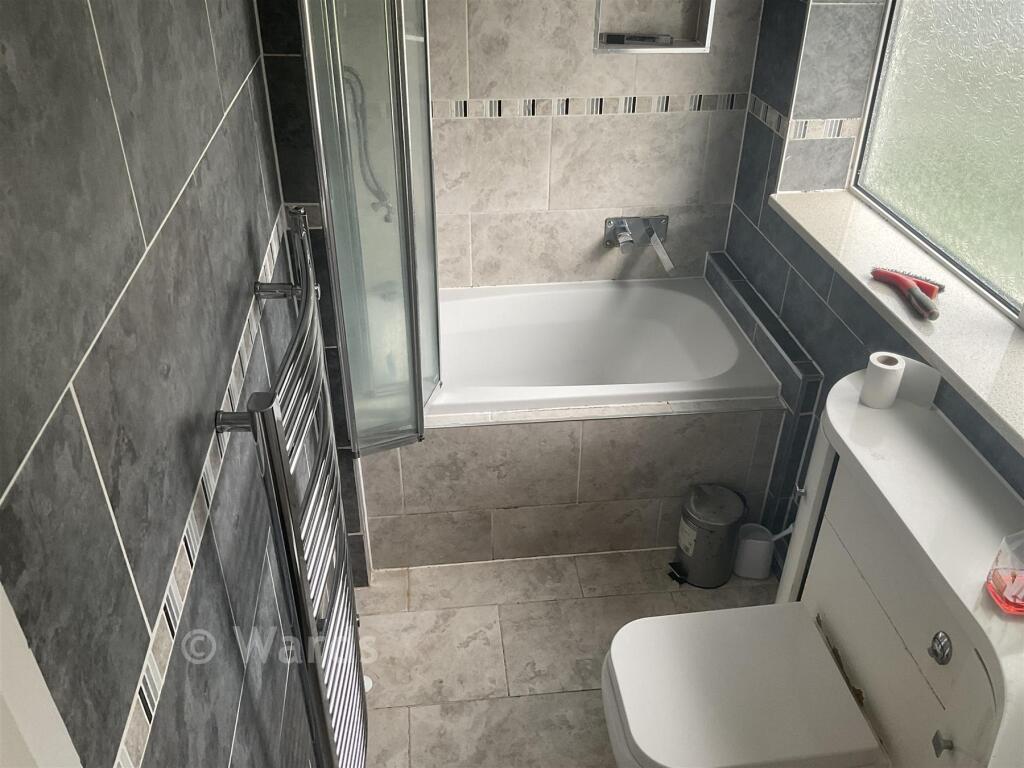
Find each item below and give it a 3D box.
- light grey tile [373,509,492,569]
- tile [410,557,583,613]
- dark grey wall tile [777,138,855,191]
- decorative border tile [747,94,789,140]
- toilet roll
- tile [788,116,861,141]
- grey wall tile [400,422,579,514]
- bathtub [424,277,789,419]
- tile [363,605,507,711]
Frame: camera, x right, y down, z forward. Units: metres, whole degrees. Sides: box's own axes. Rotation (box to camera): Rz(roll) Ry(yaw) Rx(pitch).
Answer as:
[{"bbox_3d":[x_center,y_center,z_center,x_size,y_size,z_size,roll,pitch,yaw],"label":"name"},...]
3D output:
[{"bbox_3d":[-0.235,0.459,2.527,0.360,0.198,0.010,-3,33,-6],"label":"light grey tile"},{"bbox_3d":[-0.050,0.588,2.526,0.502,0.010,0.174,-3,33,-6],"label":"tile"},{"bbox_3d":[0.870,-0.626,2.456,0.207,0.153,0.010,-3,33,-6],"label":"dark grey wall tile"},{"bbox_3d":[0.752,-0.787,2.519,0.010,0.055,0.315,-3,33,-6],"label":"decorative border tile"},{"bbox_3d":[0.762,-0.008,1.766,0.069,0.097,0.068,1,33,0],"label":"toilet roll"},{"bbox_3d":[0.870,-0.714,2.399,0.205,0.053,0.010,-3,33,-6],"label":"tile"},{"bbox_3d":[-0.056,0.239,2.412,0.501,0.292,0.010,-3,33,-6],"label":"grey wall tile"},{"bbox_3d":[-0.005,0.057,2.728,1.420,0.480,0.694,-3,33,-6],"label":"bathtub"},{"bbox_3d":[-0.247,0.731,2.298,0.449,0.010,0.308,-3,33,-6],"label":"tile"}]

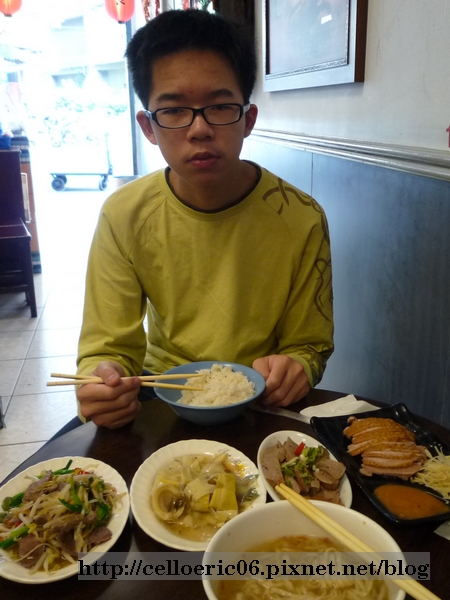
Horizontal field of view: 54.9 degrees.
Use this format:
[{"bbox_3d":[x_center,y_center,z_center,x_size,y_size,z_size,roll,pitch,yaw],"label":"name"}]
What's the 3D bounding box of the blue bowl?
[{"bbox_3d":[-0.019,0.135,0.588,0.147,0.053,0.147,0,16,0],"label":"blue bowl"}]

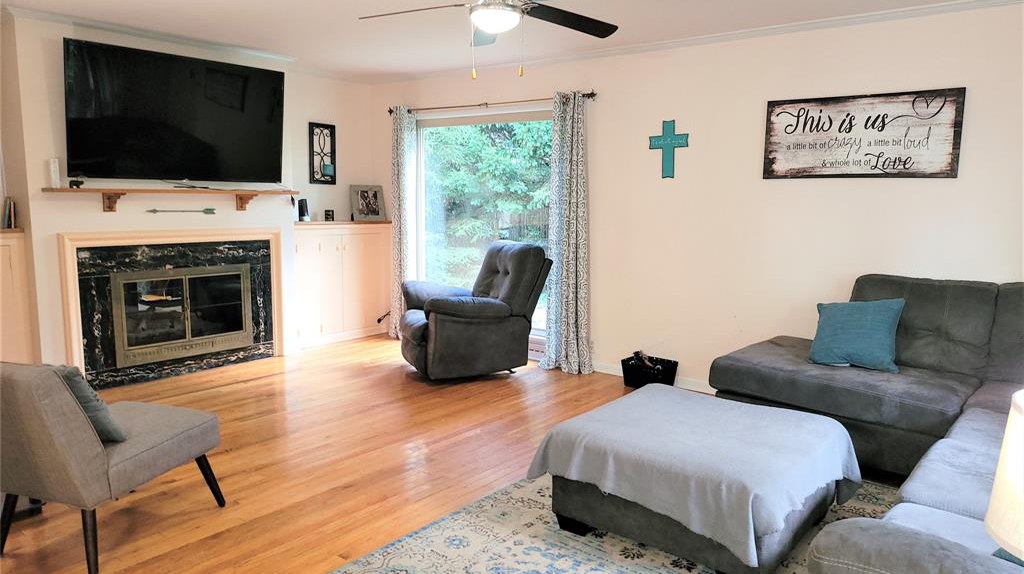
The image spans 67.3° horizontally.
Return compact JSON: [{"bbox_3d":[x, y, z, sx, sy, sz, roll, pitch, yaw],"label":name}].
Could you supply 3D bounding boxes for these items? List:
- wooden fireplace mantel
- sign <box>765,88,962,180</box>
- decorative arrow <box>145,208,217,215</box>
[{"bbox_3d":[-2.384,-0.626,5.602,0.200,0.148,1.798,6,9,39],"label":"wooden fireplace mantel"},{"bbox_3d":[2.061,-0.897,4.604,1.108,0.494,0.035,6,9,39],"label":"sign"},{"bbox_3d":[-2.436,-0.558,5.683,0.020,0.050,0.542,6,9,39],"label":"decorative arrow"}]

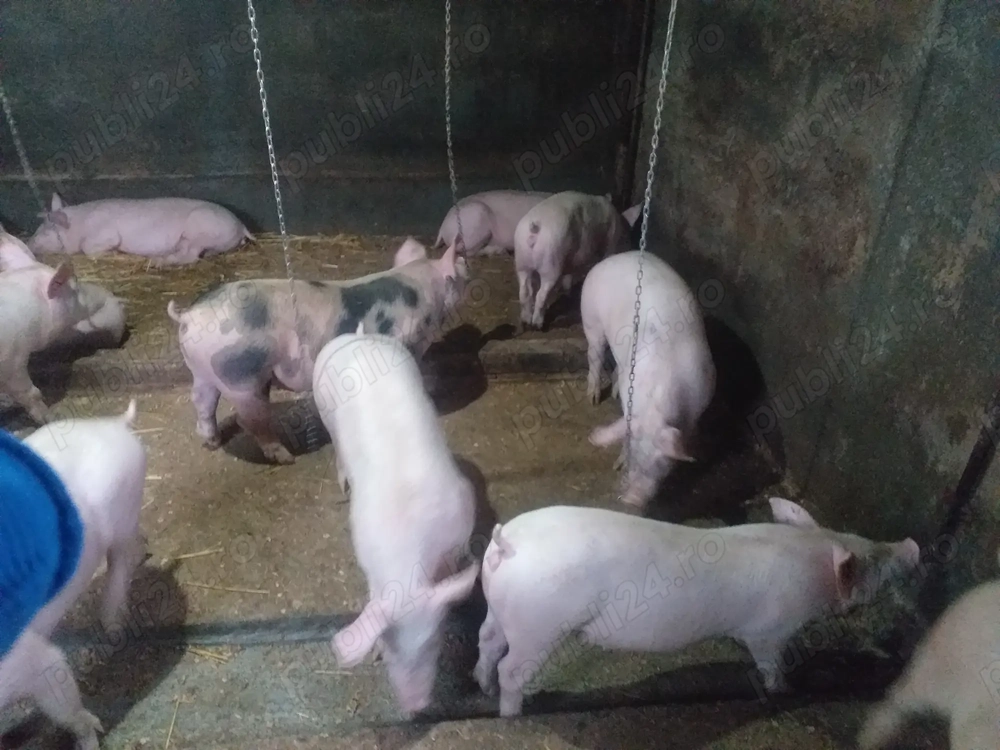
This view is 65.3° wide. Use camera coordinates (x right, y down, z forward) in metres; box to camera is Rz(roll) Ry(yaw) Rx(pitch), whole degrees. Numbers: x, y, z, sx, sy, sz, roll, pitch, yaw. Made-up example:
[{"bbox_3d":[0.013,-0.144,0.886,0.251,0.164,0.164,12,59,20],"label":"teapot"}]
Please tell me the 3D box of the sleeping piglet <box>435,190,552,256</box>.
[{"bbox_3d":[0.130,-0.689,3.414,0.840,0.280,0.270,0,32,0],"label":"sleeping piglet"}]

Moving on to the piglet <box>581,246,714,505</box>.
[{"bbox_3d":[0.440,-0.004,2.356,0.310,0.510,0.820,3,32,4],"label":"piglet"}]

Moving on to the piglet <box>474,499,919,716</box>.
[{"bbox_3d":[0.395,0.474,1.581,0.880,0.520,0.290,-2,32,-3],"label":"piglet"}]

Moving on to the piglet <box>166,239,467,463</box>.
[{"bbox_3d":[-0.530,-0.069,2.422,0.880,0.550,0.290,-11,34,-18],"label":"piglet"}]

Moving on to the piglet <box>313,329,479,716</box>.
[{"bbox_3d":[-0.265,0.303,1.864,0.320,0.510,0.880,-8,33,-12],"label":"piglet"}]

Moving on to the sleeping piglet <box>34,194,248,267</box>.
[{"bbox_3d":[-1.540,-0.666,3.369,0.900,0.290,0.300,0,32,0],"label":"sleeping piglet"}]

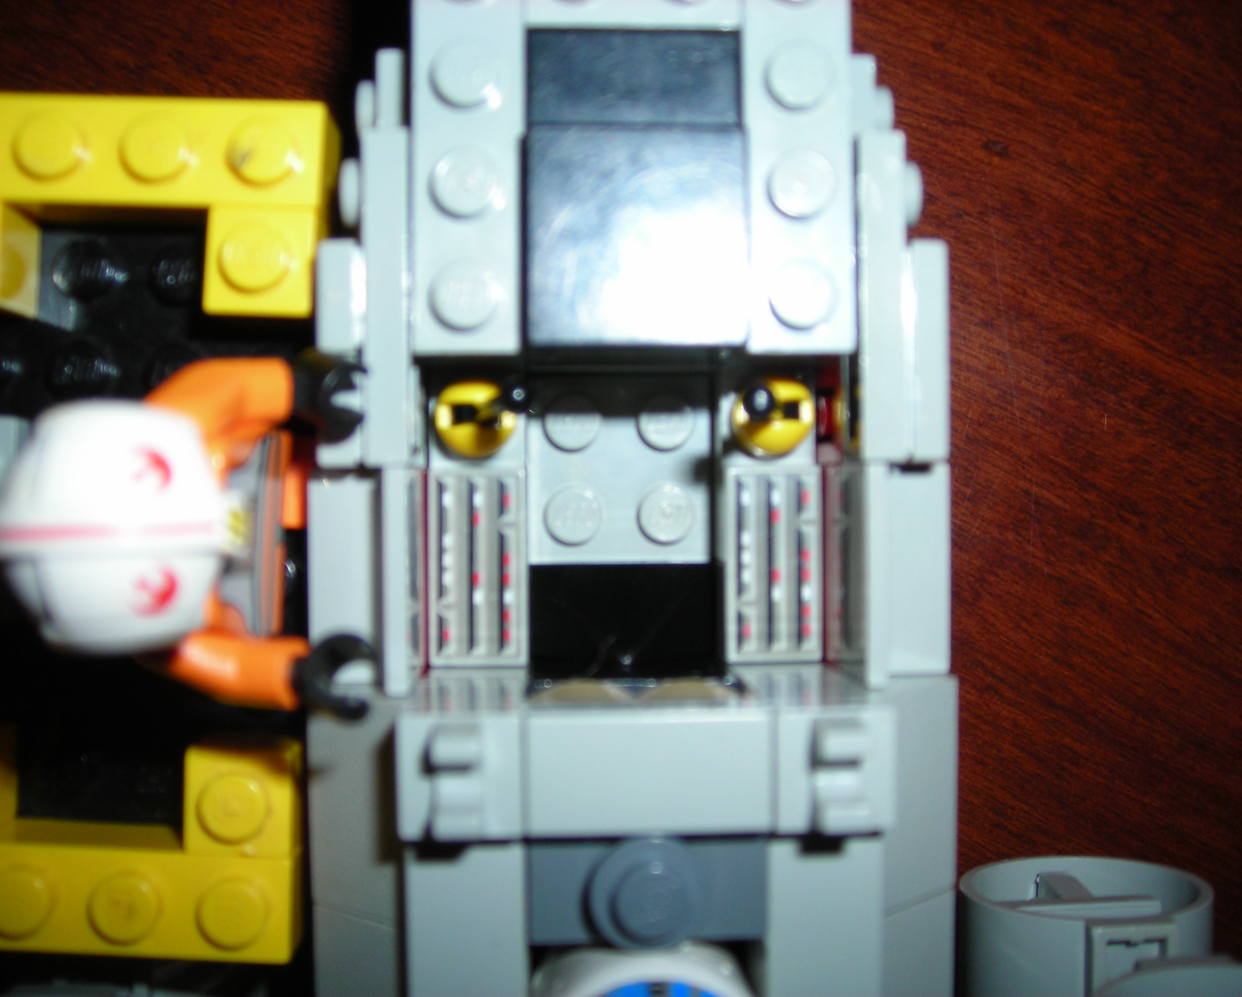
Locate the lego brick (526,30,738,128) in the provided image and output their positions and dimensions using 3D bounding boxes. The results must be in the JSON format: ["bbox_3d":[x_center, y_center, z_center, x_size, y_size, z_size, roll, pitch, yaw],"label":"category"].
[{"bbox_3d":[0.001,-0.030,0.107,0.016,0.003,0.008,0,90,-3],"label":"lego brick"}]

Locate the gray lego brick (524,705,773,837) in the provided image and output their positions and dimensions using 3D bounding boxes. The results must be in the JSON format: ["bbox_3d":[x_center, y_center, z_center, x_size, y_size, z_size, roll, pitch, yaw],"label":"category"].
[{"bbox_3d":[0.002,0.018,0.094,0.016,0.003,0.008,0,90,-3],"label":"gray lego brick"}]

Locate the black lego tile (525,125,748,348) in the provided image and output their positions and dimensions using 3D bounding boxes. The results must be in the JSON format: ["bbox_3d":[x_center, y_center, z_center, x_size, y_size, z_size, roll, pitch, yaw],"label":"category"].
[{"bbox_3d":[0.001,-0.018,0.104,0.016,0.003,0.016,0,90,-3],"label":"black lego tile"}]

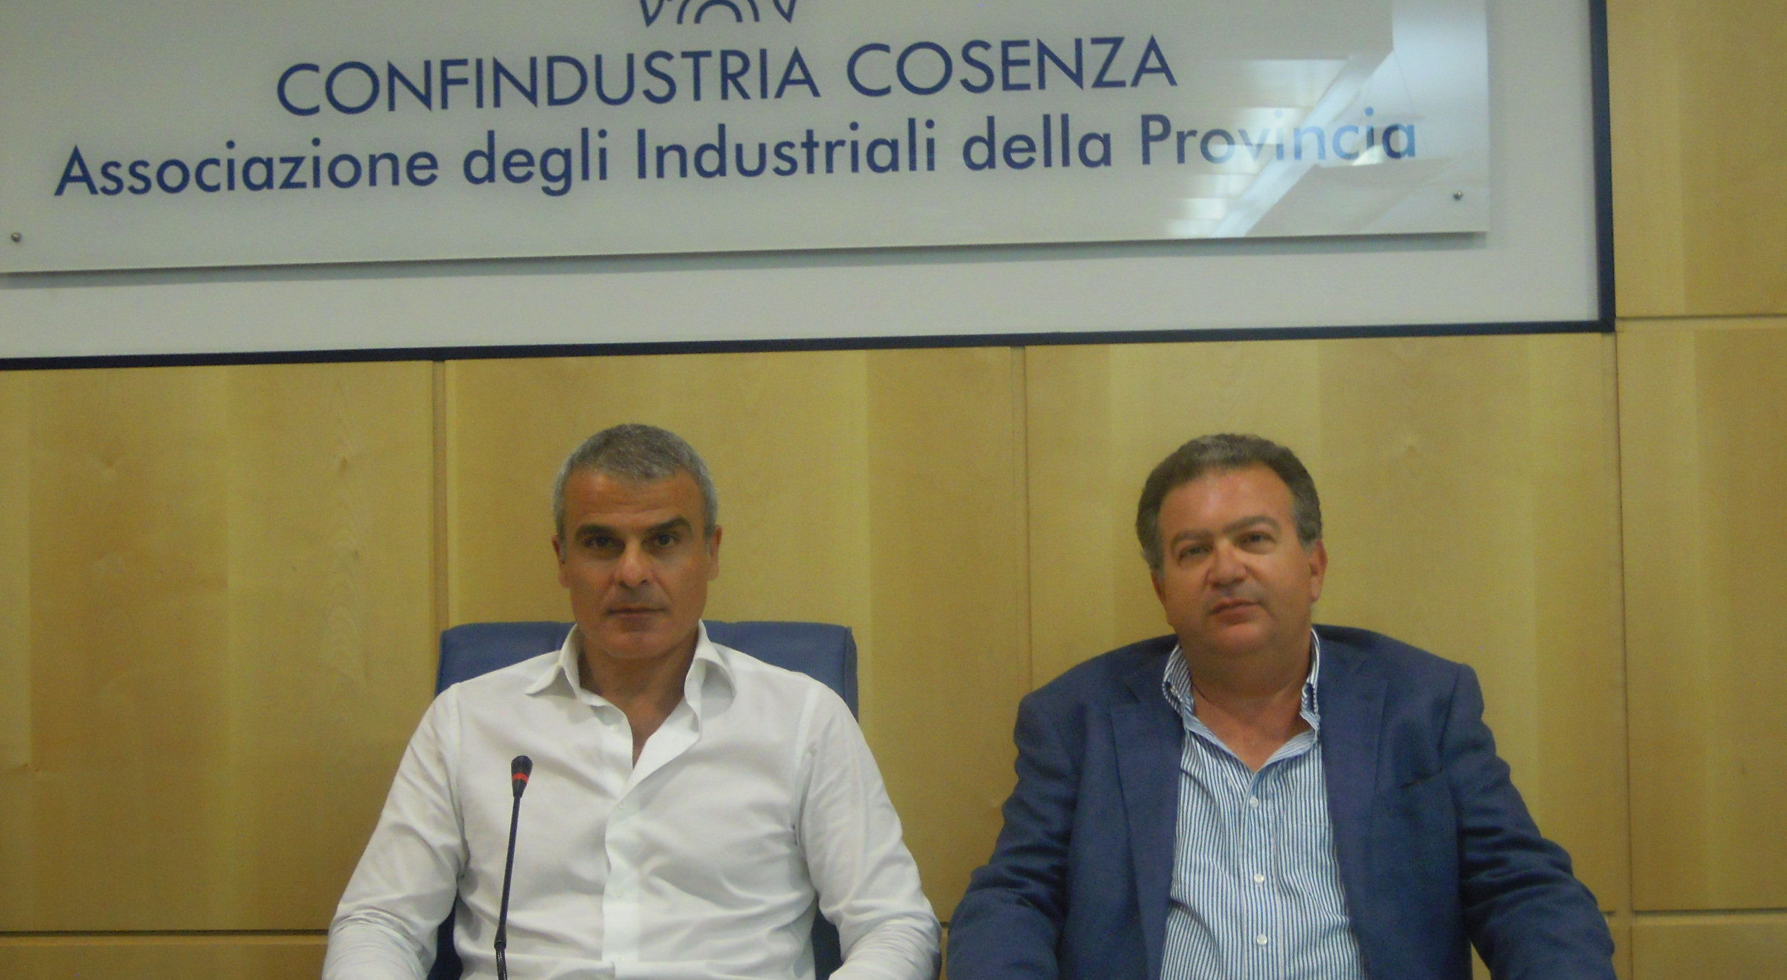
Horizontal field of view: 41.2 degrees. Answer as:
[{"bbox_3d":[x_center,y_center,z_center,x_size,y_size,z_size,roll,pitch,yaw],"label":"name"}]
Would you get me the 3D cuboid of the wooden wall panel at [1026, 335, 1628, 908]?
[{"bbox_3d":[0.580,0.182,3.195,0.785,0.773,0.030,-1,-2,3],"label":"wooden wall panel"}]

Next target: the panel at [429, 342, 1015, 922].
[{"bbox_3d":[-0.211,0.201,3.234,0.788,0.775,0.030,-1,-2,3],"label":"panel"}]

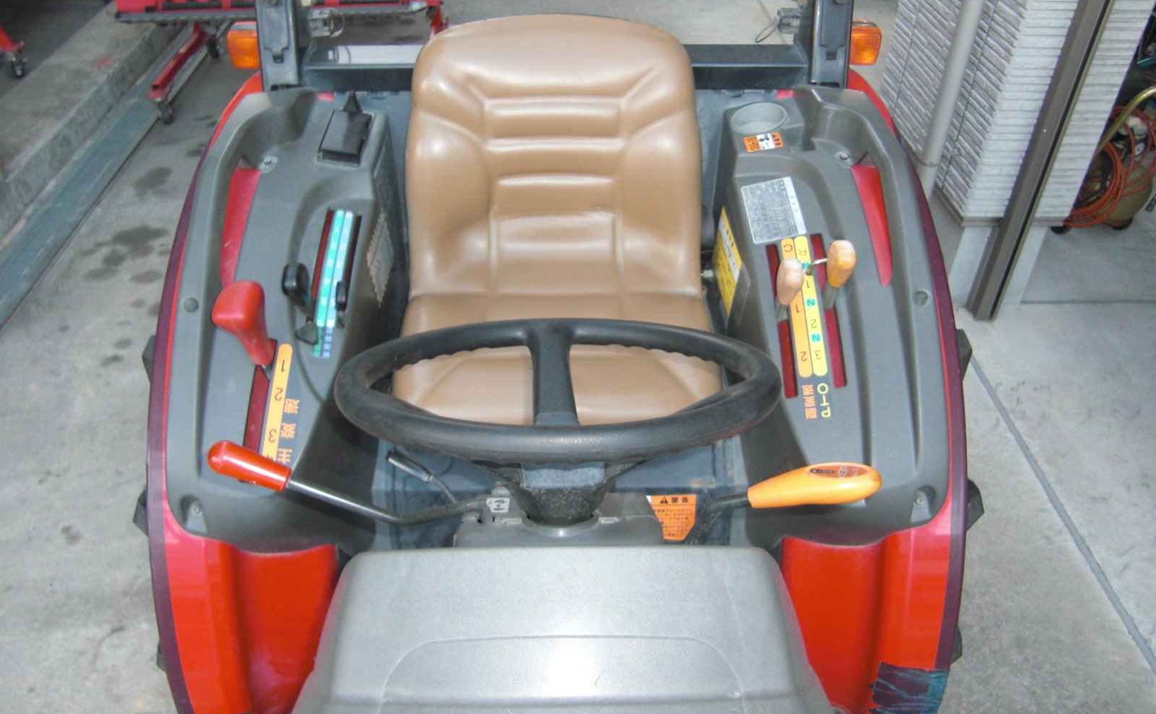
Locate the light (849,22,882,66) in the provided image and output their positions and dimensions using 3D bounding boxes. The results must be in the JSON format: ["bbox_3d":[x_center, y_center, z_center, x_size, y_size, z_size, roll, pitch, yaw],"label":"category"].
[{"bbox_3d":[0.503,-0.558,1.662,0.064,0.064,0.060,-1,41,-1],"label":"light"}]

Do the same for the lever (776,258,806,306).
[{"bbox_3d":[0.281,-0.099,1.232,0.034,0.060,0.034,-1,41,-1],"label":"lever"}]

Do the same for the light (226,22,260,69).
[{"bbox_3d":[-0.581,-0.545,1.637,0.064,0.064,0.060,-1,41,-1],"label":"light"}]

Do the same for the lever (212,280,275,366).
[{"bbox_3d":[-0.422,-0.044,1.177,0.061,0.102,0.056,-1,41,-1],"label":"lever"}]

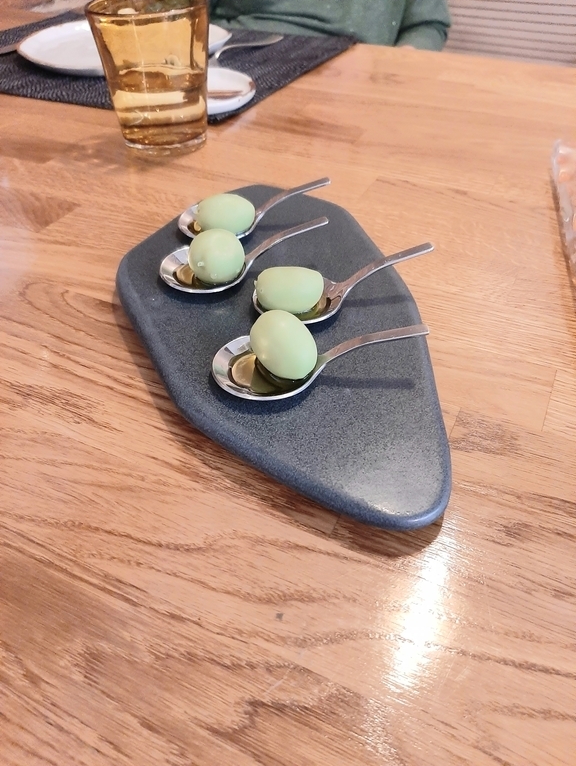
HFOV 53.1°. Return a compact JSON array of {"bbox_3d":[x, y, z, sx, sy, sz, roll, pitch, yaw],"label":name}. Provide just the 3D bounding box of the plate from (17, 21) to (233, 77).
[{"bbox_3d":[-0.186,-0.384,0.664,0.236,0.021,0.236,0,43,0],"label":"plate"}]

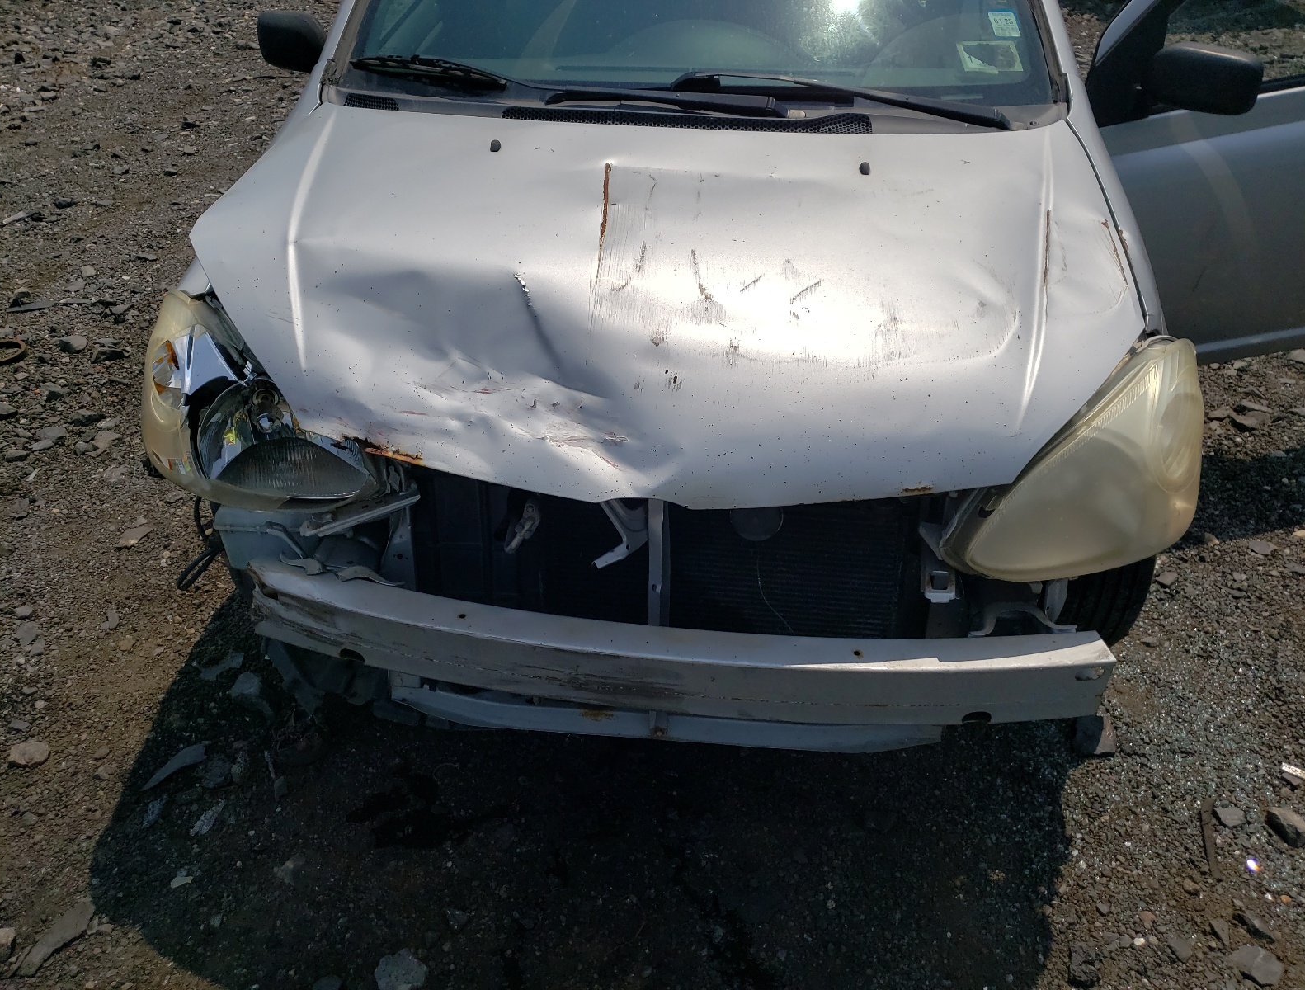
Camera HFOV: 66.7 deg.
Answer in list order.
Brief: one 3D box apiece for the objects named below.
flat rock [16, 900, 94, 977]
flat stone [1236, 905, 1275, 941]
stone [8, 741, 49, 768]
[{"bbox_3d":[-0.919,0.695,1.532,0.047,0.030,0.130,15,37,21],"label":"flat rock"},{"bbox_3d":[0.952,0.681,1.562,0.037,0.022,0.056,-8,35,-12],"label":"flat stone"},{"bbox_3d":[-1.146,0.477,1.821,0.066,0.024,0.045,-8,38,-11],"label":"stone"}]

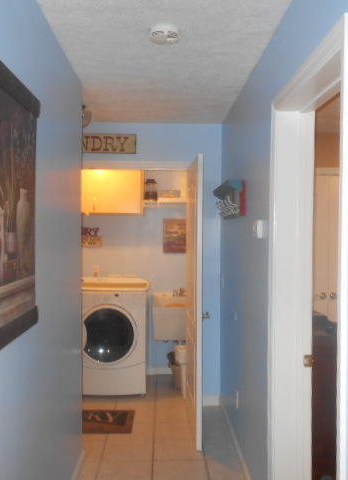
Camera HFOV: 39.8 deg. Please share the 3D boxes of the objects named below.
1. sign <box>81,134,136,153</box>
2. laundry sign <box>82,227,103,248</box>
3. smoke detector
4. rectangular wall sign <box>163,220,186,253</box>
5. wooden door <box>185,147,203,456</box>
[{"bbox_3d":[-0.738,-0.808,4.063,0.842,0.154,0.020,0,1,-1],"label":"sign"},{"bbox_3d":[-1.051,-0.026,4.981,0.619,0.214,0.020,0,1,-1],"label":"laundry sign"},{"bbox_3d":[-0.041,-0.958,2.243,0.140,0.042,0.140,0,1,-1],"label":"smoke detector"},{"bbox_3d":[0.008,-0.036,5.009,0.247,0.363,0.025,0,1,-1],"label":"rectangular wall sign"},{"bbox_3d":[0.162,0.416,3.690,0.036,2.020,0.830,0,1,-3],"label":"wooden door"}]

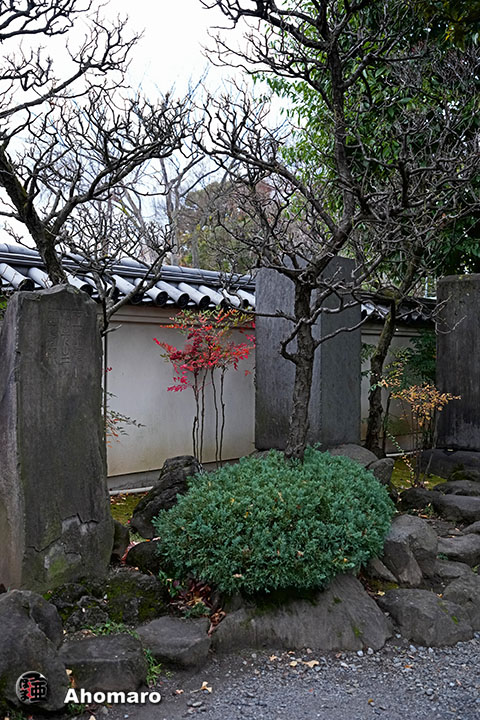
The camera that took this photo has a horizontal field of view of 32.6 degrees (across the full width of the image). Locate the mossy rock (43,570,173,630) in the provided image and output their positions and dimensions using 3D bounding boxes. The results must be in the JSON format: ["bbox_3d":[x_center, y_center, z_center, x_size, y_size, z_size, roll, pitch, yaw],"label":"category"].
[{"bbox_3d":[-0.690,1.215,4.220,0.650,0.250,0.420,0,0,-20],"label":"mossy rock"}]

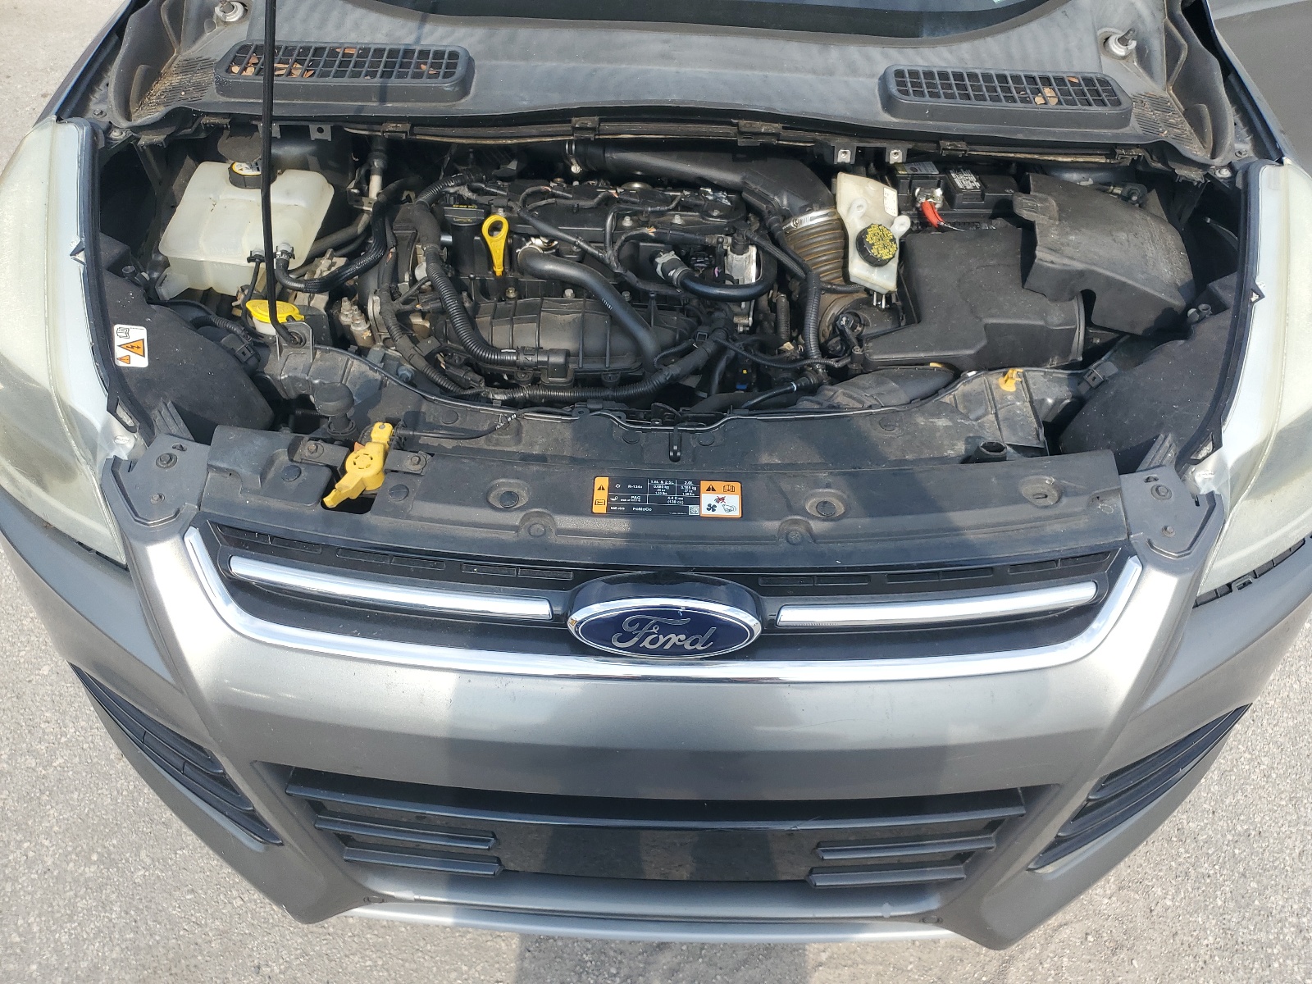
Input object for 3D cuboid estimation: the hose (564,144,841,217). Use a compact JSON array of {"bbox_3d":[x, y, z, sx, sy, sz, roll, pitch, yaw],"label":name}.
[{"bbox_3d":[0.073,-0.459,1.444,0.370,0.090,0.150,2,40,-1],"label":"hose"}]

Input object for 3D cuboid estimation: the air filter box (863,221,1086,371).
[{"bbox_3d":[0.425,-0.248,1.351,0.267,0.133,0.204,2,48,0],"label":"air filter box"}]

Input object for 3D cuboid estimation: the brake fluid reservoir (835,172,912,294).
[{"bbox_3d":[0.282,-0.330,1.310,0.088,0.117,0.133,2,48,0],"label":"brake fluid reservoir"}]

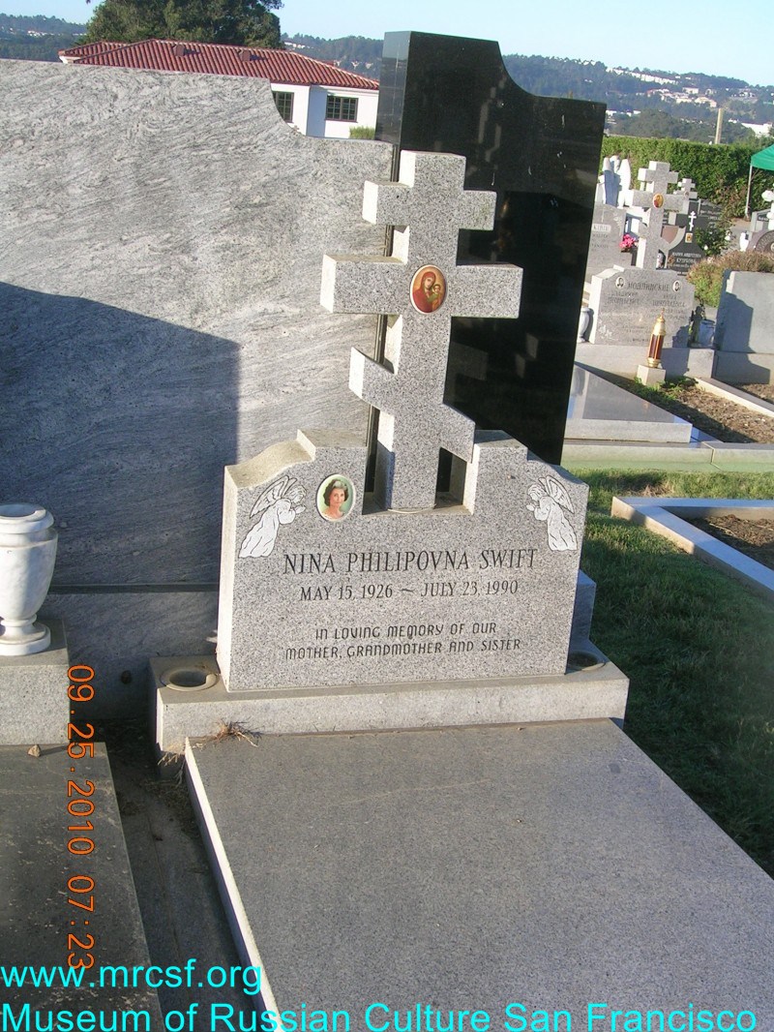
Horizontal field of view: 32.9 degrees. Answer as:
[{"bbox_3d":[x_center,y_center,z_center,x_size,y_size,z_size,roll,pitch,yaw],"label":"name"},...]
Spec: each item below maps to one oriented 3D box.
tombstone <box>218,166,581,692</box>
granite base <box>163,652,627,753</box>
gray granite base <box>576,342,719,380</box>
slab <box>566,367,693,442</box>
[{"bbox_3d":[0.063,-0.212,3.077,0.853,1.231,0.175,-1,17,-17],"label":"tombstone"},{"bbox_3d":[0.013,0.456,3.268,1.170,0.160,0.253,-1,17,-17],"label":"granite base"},{"bbox_3d":[1.604,-1.050,8.641,1.050,0.200,0.280,0,17,-13],"label":"gray granite base"},{"bbox_3d":[0.890,-0.692,7.416,0.950,0.105,1.820,0,17,-13],"label":"slab"}]

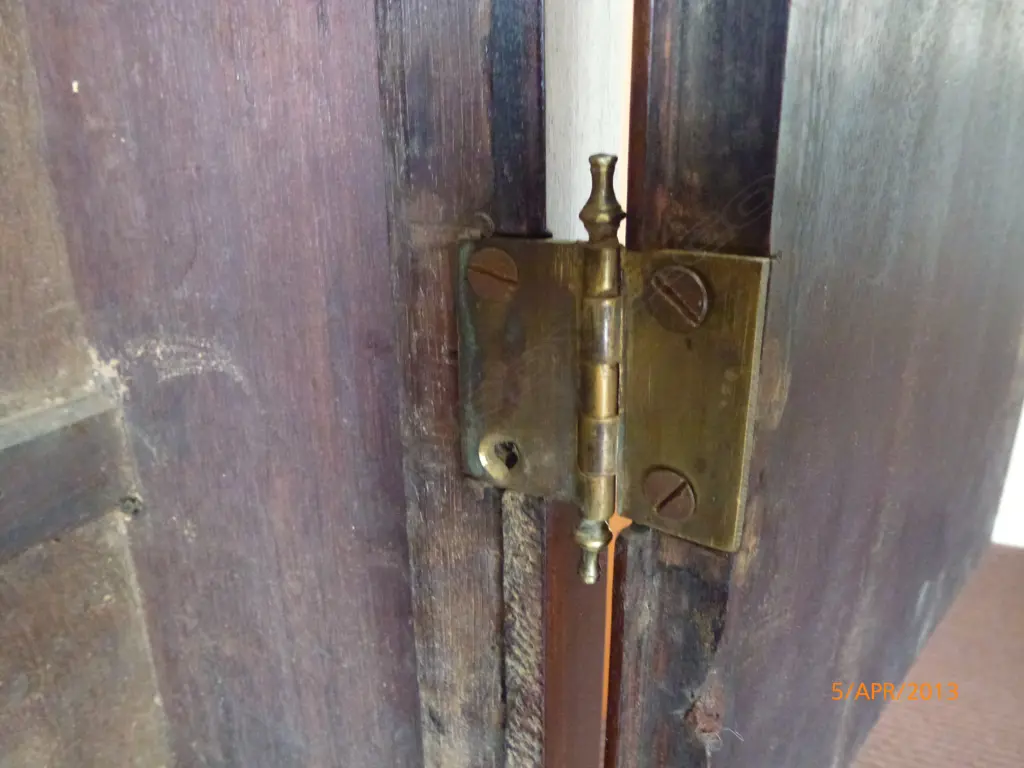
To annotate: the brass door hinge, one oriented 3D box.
[{"bbox_3d":[0.017,0.000,0.167,0.076,0.103,0.010,9,18,28],"label":"brass door hinge"}]

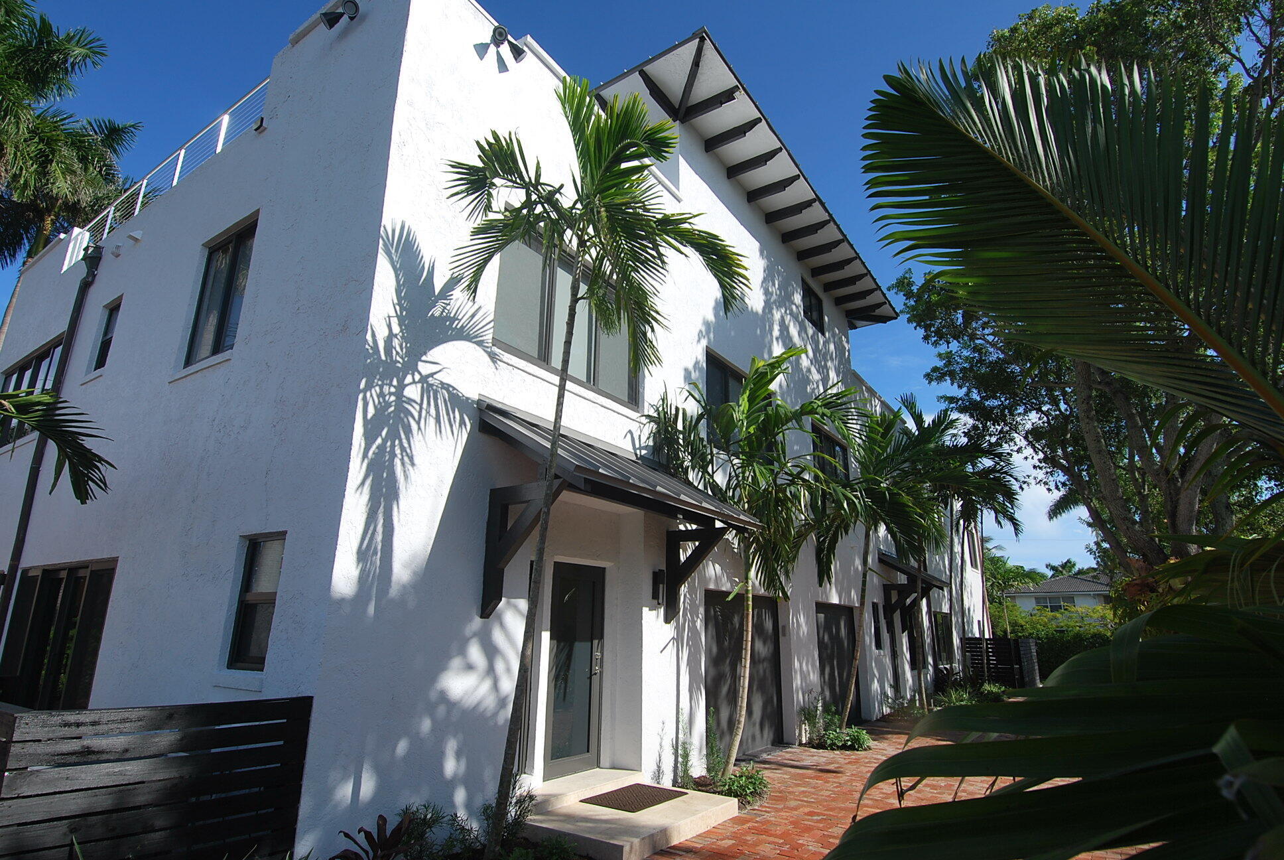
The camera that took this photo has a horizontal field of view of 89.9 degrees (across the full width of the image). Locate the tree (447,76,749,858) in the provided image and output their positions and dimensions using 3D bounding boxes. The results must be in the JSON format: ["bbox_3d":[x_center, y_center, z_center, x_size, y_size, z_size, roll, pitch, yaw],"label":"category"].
[{"bbox_3d":[-0.323,0.105,4.363,2.050,5.750,1.950,-11,-20,33],"label":"tree"}]

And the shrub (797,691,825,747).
[{"bbox_3d":[2.649,4.448,10.010,0.380,0.800,0.400,-11,-20,33],"label":"shrub"}]

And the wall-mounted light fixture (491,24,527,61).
[{"bbox_3d":[-1.327,-3.869,6.417,0.210,0.220,0.290,-11,-20,33],"label":"wall-mounted light fixture"}]

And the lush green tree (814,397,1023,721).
[{"bbox_3d":[4.297,2.242,11.028,2.700,5.600,2.900,-11,-20,33],"label":"lush green tree"}]

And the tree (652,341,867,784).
[{"bbox_3d":[1.558,1.418,7.535,2.150,5.100,2.200,-11,-20,33],"label":"tree"}]

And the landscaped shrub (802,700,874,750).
[{"bbox_3d":[3.043,4.574,9.981,0.800,0.500,0.950,-11,-20,33],"label":"landscaped shrub"}]

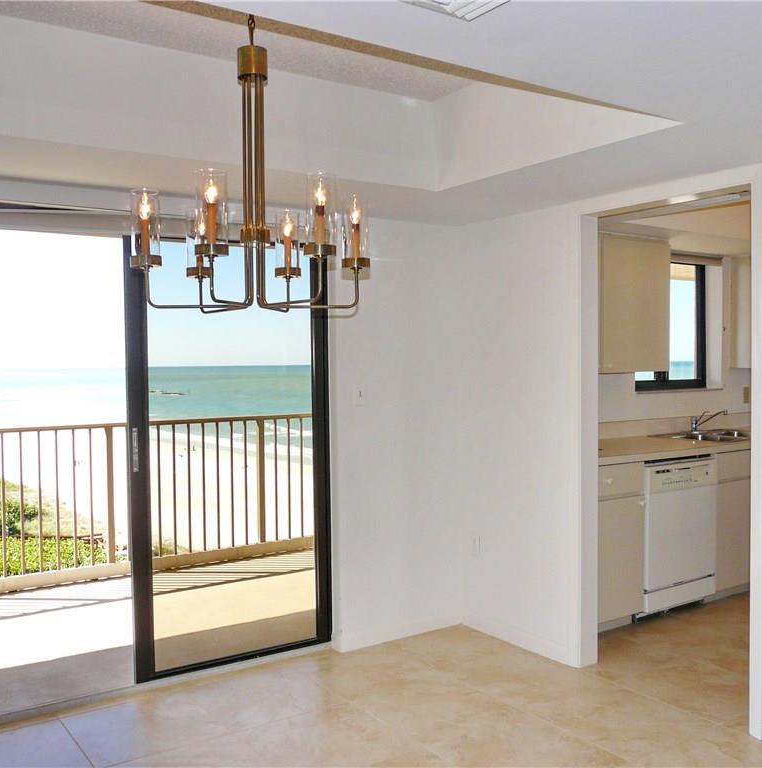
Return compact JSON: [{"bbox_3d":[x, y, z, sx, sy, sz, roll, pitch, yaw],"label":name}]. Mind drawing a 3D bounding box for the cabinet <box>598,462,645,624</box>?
[{"bbox_3d":[1.003,0.803,4.434,0.480,0.810,0.610,-2,2,-33],"label":"cabinet"}]

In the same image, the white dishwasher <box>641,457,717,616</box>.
[{"bbox_3d":[1.474,0.813,4.715,0.605,0.847,0.615,-2,2,-33],"label":"white dishwasher"}]

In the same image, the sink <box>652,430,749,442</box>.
[{"bbox_3d":[2.122,0.405,5.201,0.790,0.175,0.500,-2,2,-33],"label":"sink"}]

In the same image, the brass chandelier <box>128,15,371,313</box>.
[{"bbox_3d":[-0.374,-0.663,2.438,0.680,0.870,0.660,-1,2,-16],"label":"brass chandelier"}]

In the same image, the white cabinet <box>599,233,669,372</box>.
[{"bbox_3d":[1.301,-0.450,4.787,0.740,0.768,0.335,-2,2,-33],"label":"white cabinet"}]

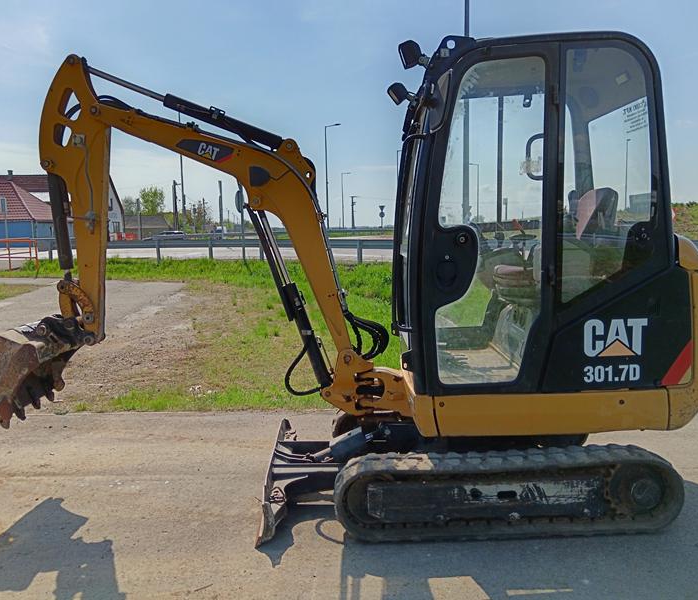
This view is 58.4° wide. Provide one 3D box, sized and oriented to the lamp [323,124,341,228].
[{"bbox_3d":[-1.206,-9.797,53.231,1.400,10.200,0.350,-1,7,0],"label":"lamp"}]

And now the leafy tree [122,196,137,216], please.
[{"bbox_3d":[-31.894,-11.465,91.288,3.400,7.260,3.400,-1,7,0],"label":"leafy tree"}]

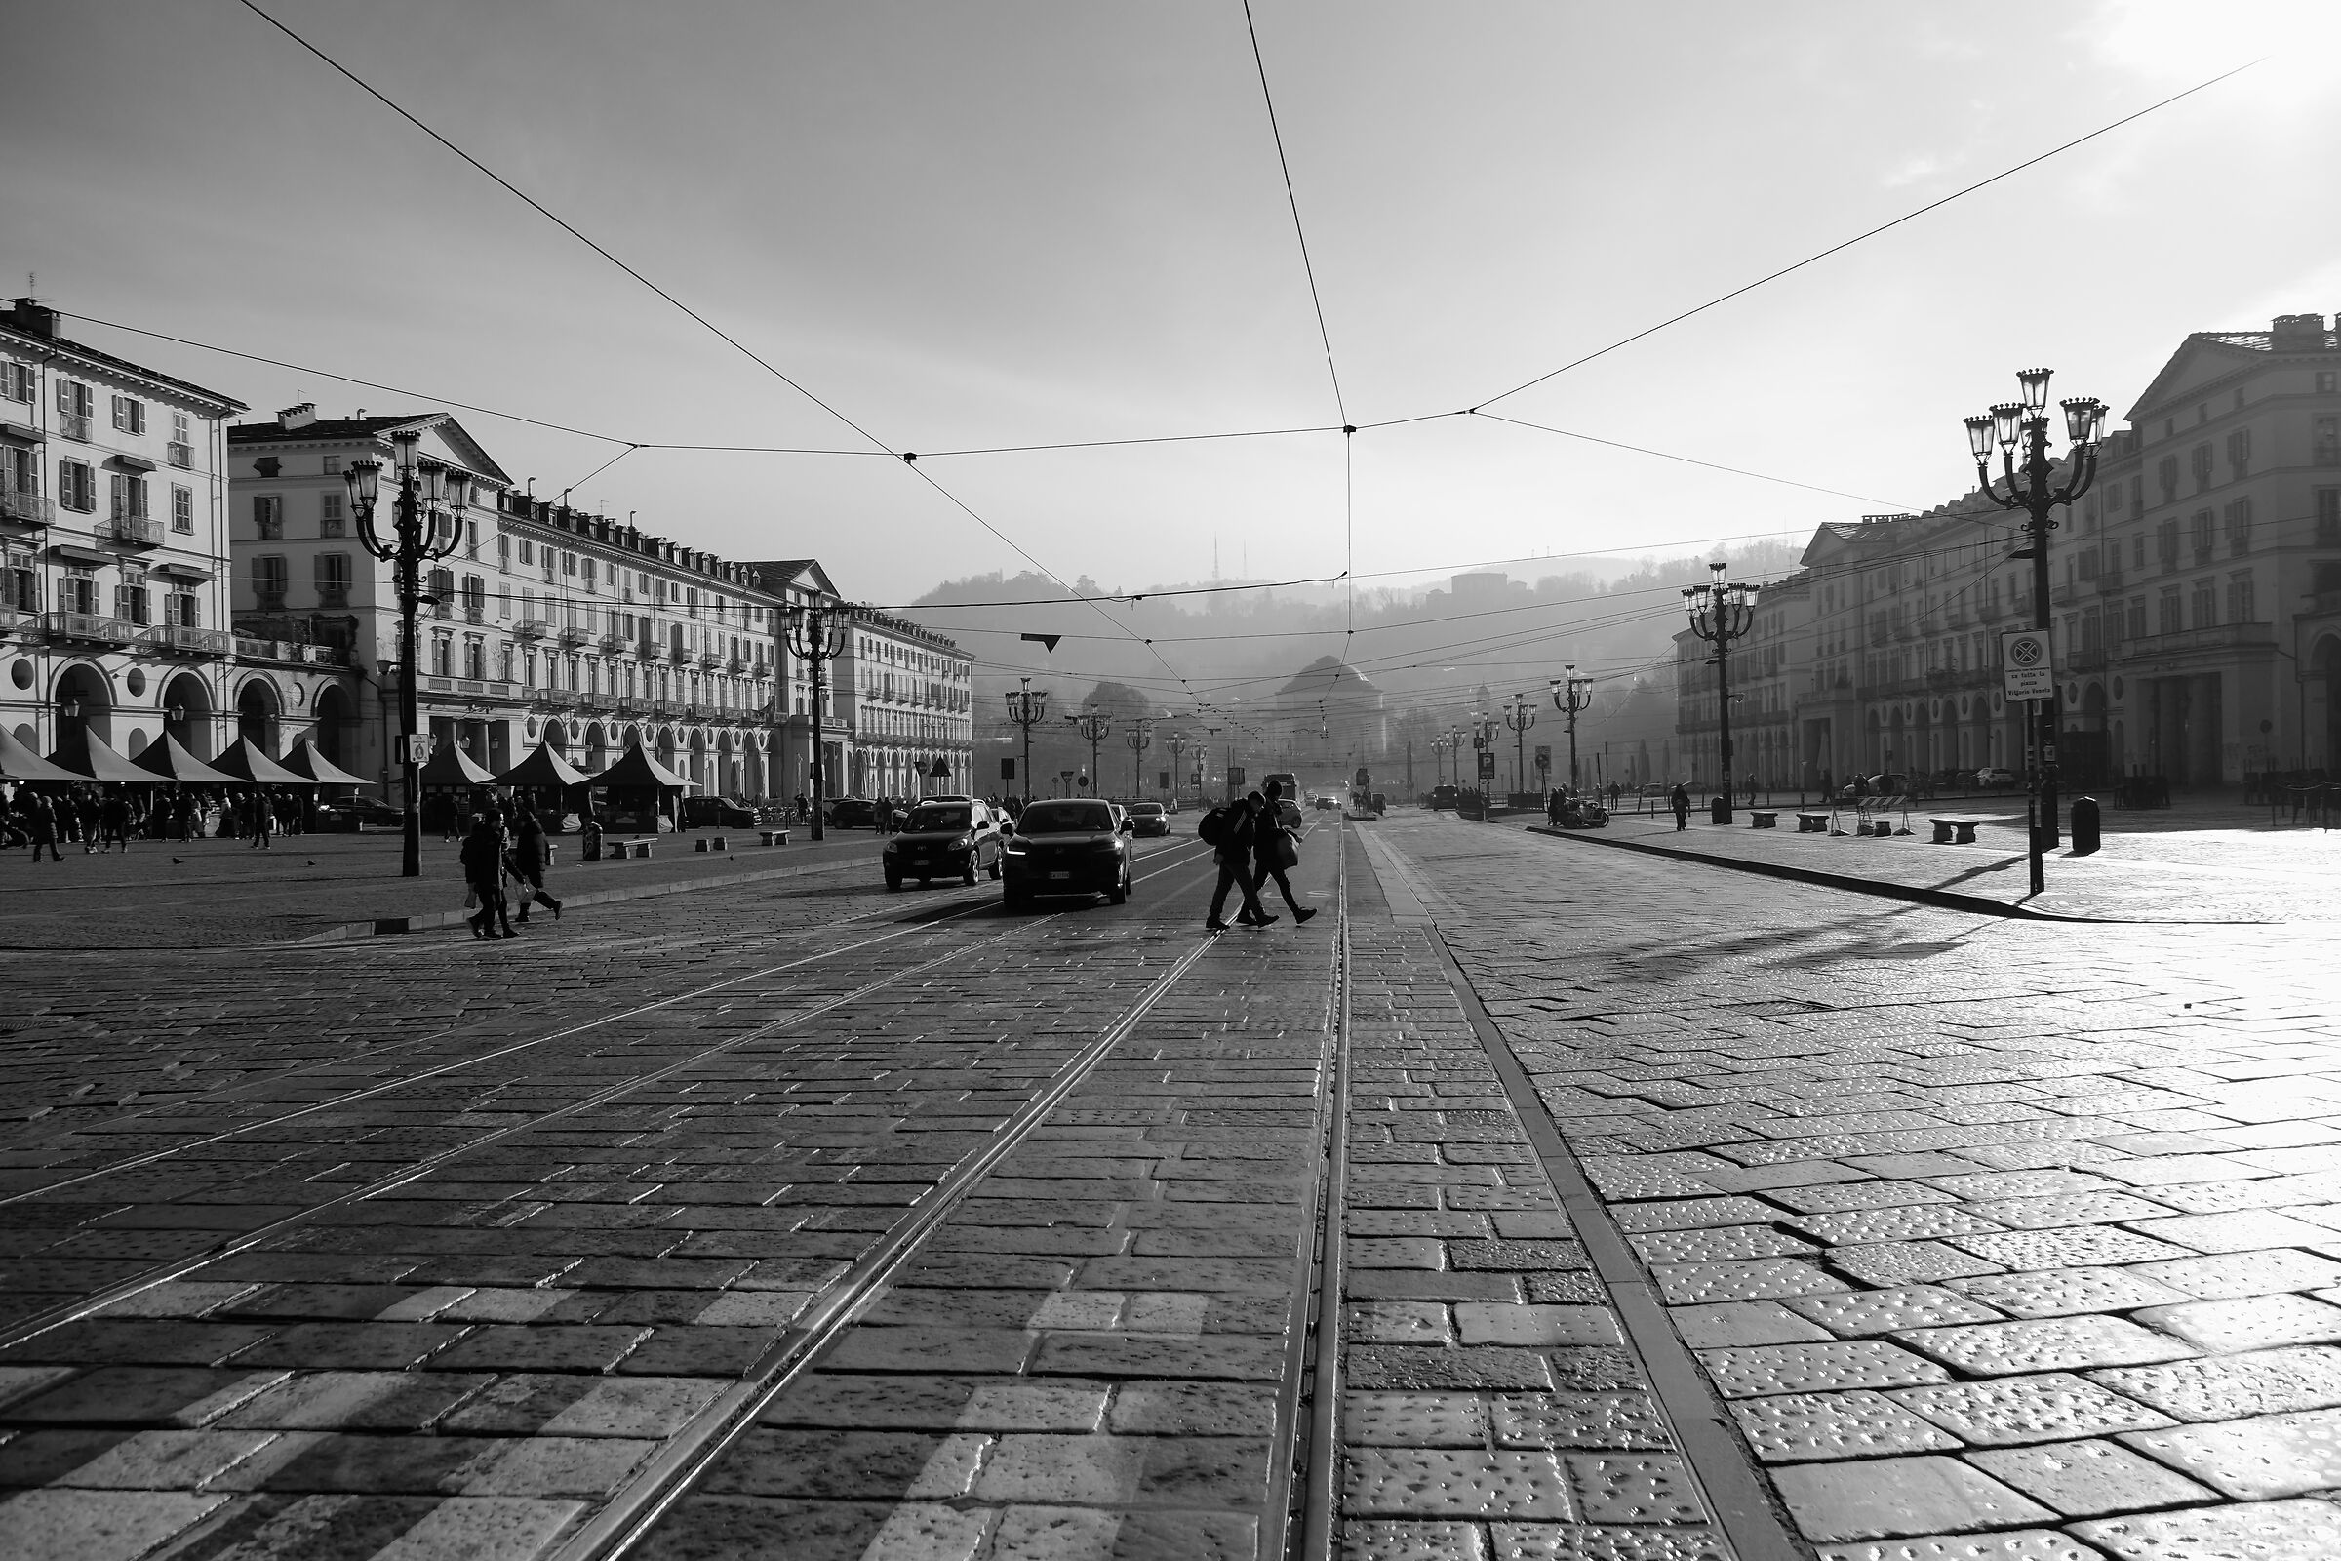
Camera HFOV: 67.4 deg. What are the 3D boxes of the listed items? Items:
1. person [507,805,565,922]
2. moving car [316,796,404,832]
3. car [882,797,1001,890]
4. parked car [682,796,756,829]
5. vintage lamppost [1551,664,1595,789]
[{"bbox_3d":[-9.037,1.199,25.000,0.720,1.650,0.550,-1,0,3],"label":"person"},{"bbox_3d":[-40.567,1.614,88.000,4.300,1.470,1.790,-1,0,6],"label":"moving car"},{"bbox_3d":[-4.353,1.160,34.009,1.790,1.670,4.350,-1,-1,4],"label":"car"},{"bbox_3d":[-23.482,1.764,92.000,3.850,1.600,1.720,-1,0,6],"label":"parked car"},{"bbox_3d":[25.475,-2.545,111.000,2.800,9.700,2.800,-1,0,6],"label":"vintage lamppost"}]

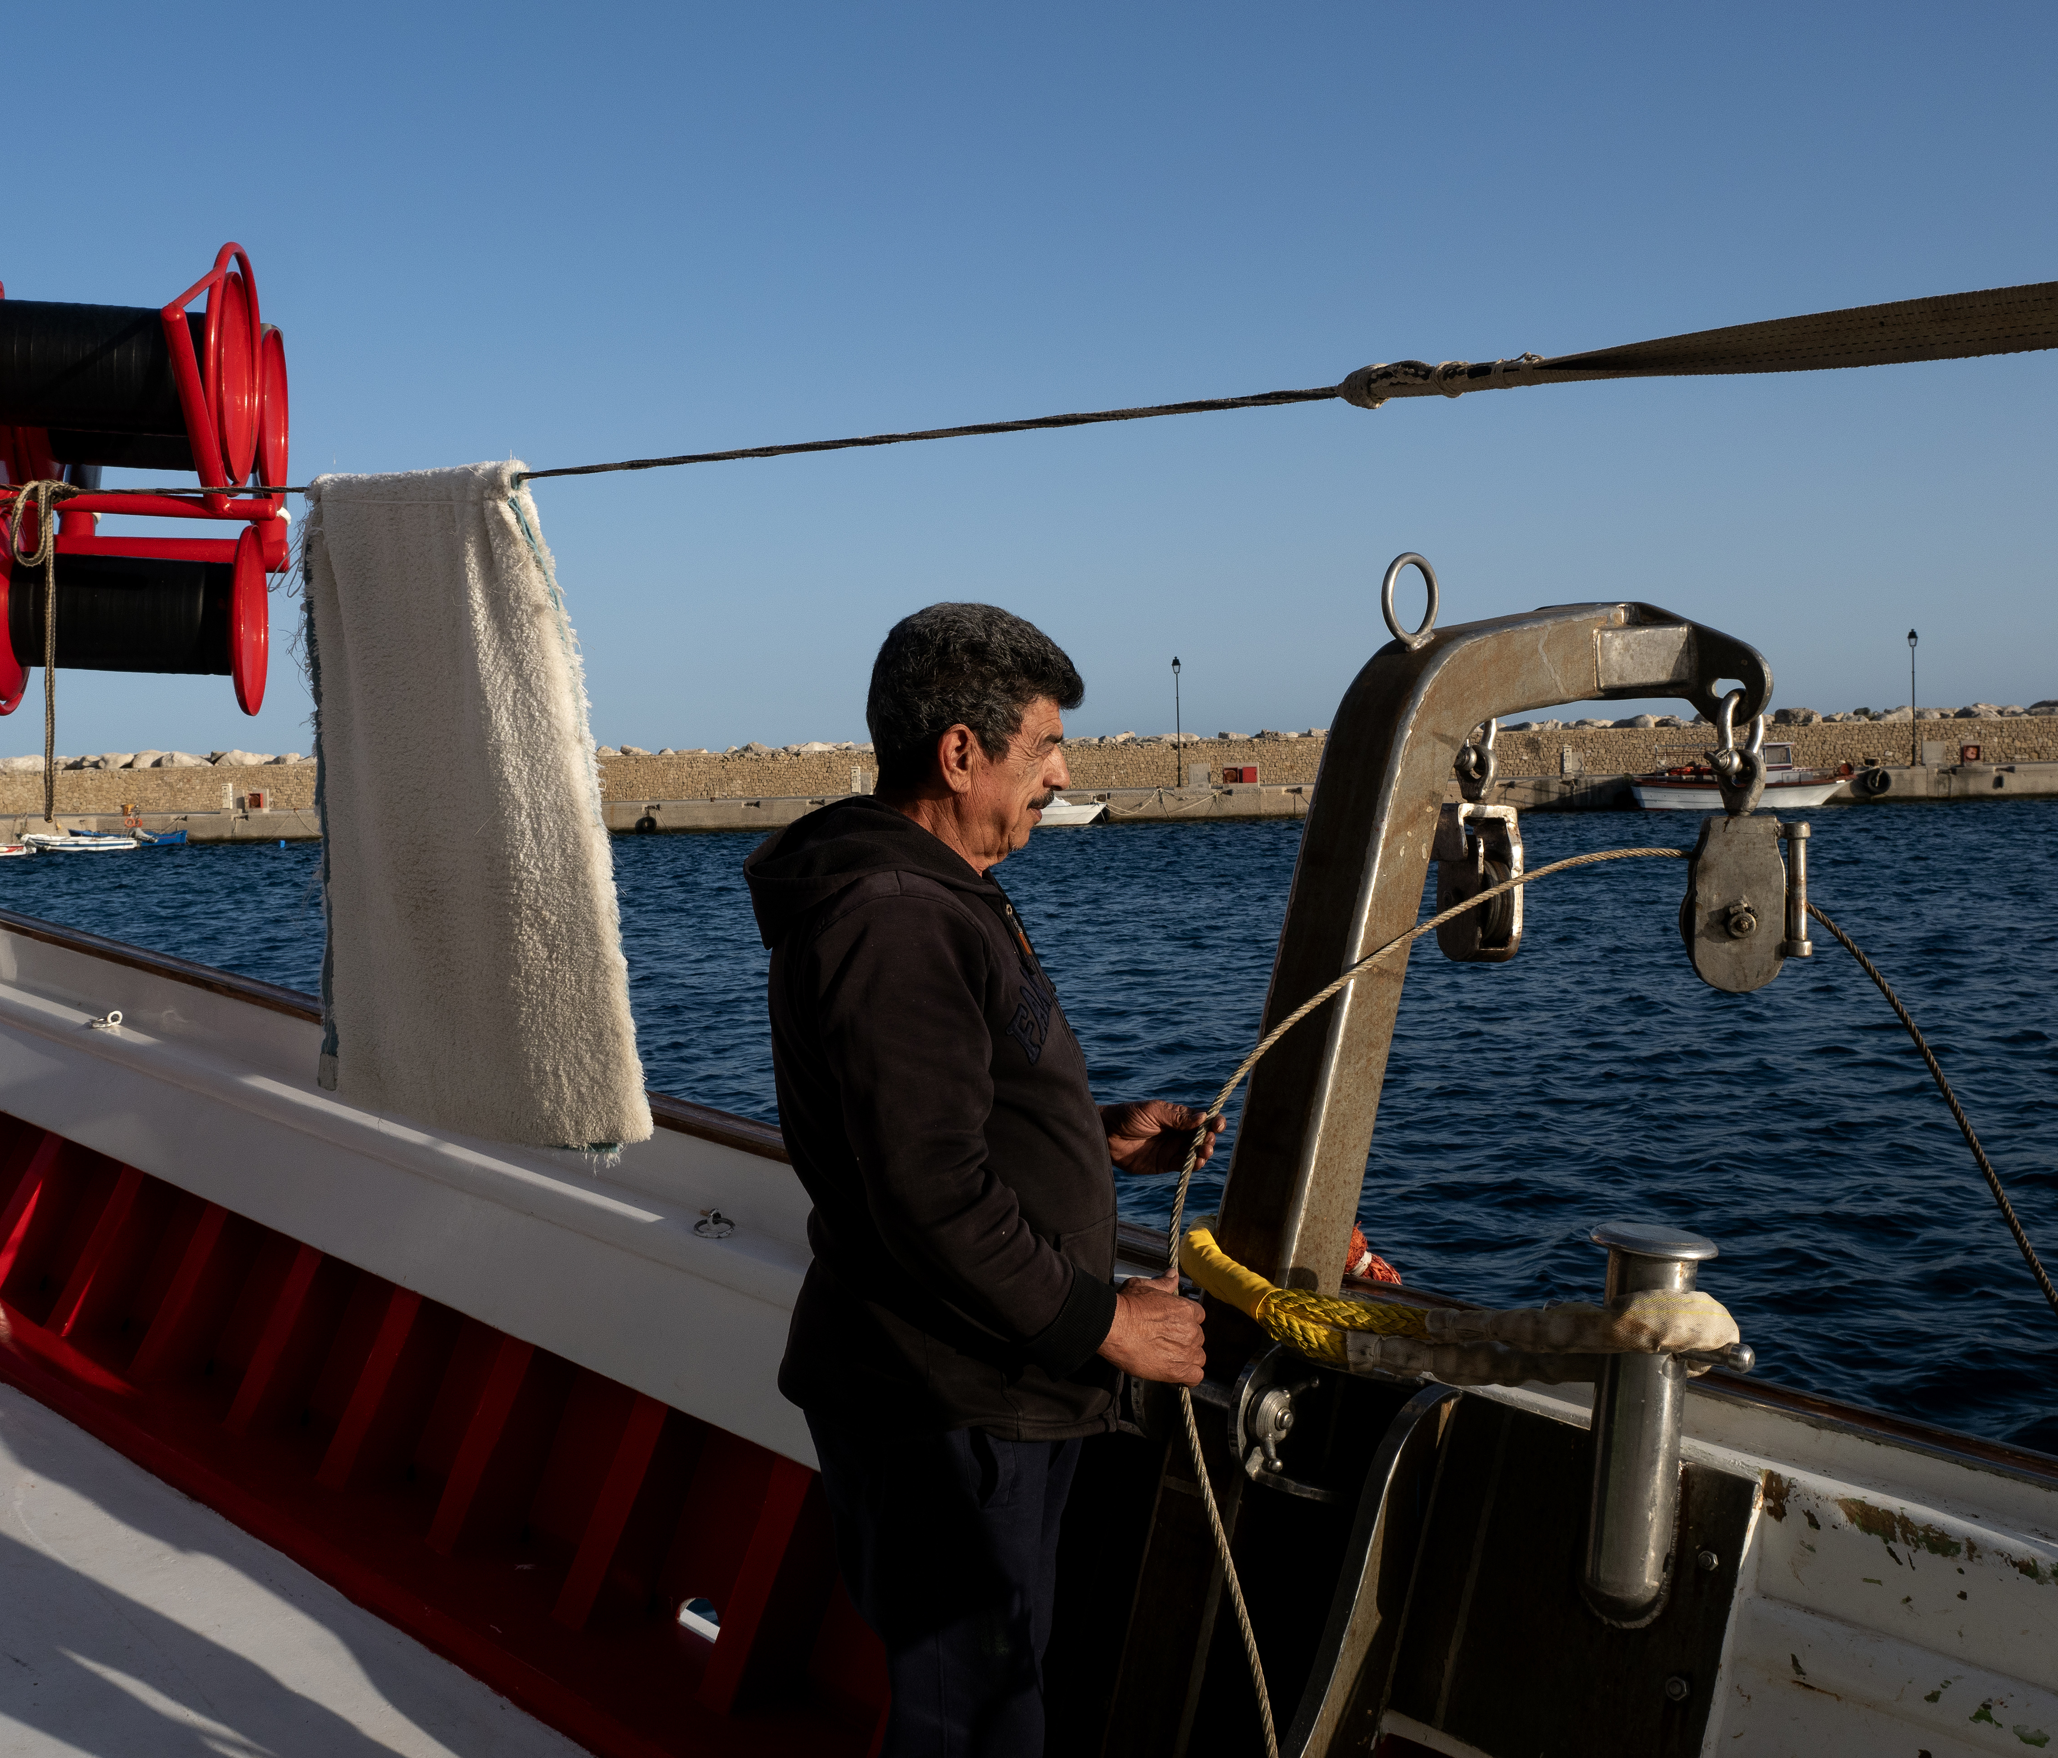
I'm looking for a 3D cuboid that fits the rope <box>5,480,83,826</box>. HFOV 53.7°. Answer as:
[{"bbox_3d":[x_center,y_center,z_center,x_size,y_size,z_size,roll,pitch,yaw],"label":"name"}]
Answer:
[{"bbox_3d":[-1.867,-0.429,3.850,0.080,0.650,0.110,2,5,45],"label":"rope"}]

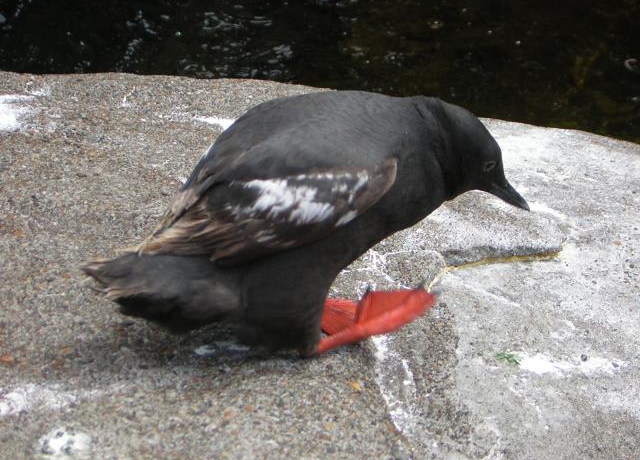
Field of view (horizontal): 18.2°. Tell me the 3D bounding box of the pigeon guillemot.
[{"bbox_3d":[-0.009,-0.006,1.310,0.300,0.172,0.125,-9,31,-15],"label":"pigeon guillemot"}]

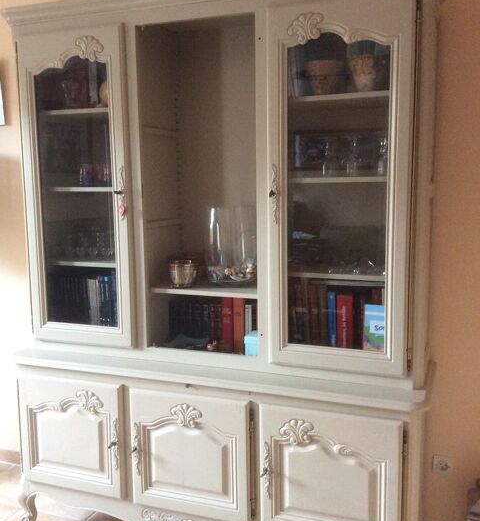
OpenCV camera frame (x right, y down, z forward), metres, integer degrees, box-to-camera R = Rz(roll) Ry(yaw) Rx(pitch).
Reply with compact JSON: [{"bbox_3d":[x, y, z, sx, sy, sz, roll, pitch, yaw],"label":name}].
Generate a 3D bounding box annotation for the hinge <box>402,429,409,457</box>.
[{"bbox_3d":[0.534,0.588,1.914,0.016,0.102,0.016,2,8,20],"label":"hinge"}]

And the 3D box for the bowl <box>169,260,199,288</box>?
[{"bbox_3d":[-0.227,0.053,2.361,0.113,0.094,0.113,-1,8,0],"label":"bowl"}]

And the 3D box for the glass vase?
[{"bbox_3d":[-0.024,-0.063,2.416,0.210,0.303,0.210,-1,8,0],"label":"glass vase"}]

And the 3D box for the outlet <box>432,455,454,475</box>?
[{"bbox_3d":[0.802,0.810,2.340,0.079,0.079,0.014,2,8,20],"label":"outlet"}]

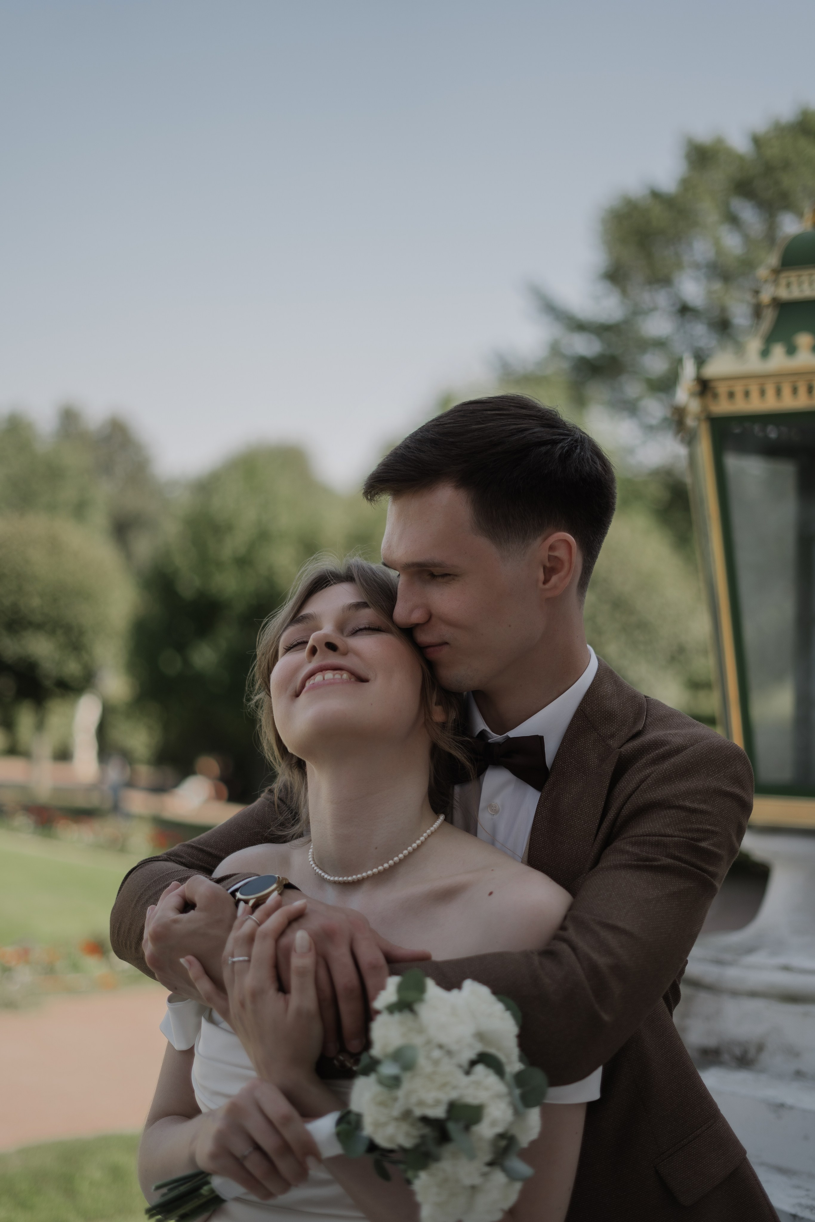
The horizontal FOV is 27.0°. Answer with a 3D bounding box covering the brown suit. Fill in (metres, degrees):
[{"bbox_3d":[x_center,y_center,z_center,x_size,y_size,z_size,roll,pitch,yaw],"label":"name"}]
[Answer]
[{"bbox_3d":[0.060,0.390,1.570,0.570,0.700,0.520,-2,-5,27],"label":"brown suit"}]

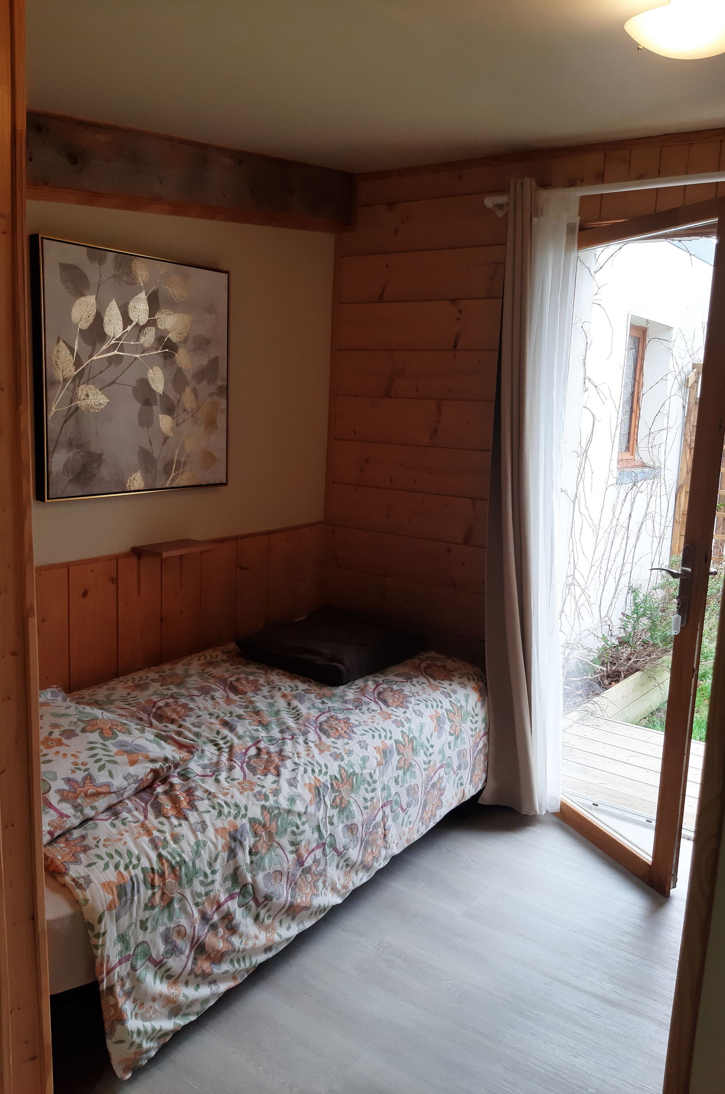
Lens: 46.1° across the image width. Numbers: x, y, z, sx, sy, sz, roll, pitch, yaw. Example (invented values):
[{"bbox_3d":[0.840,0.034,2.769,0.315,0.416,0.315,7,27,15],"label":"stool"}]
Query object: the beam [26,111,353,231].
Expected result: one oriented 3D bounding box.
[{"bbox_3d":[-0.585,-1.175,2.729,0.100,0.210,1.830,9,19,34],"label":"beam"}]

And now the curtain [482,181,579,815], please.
[{"bbox_3d":[0.610,-0.118,2.991,0.330,2.210,0.140,9,12,34],"label":"curtain"}]

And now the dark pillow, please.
[{"bbox_3d":[-0.114,0.362,3.202,0.510,0.100,0.550,9,12,34],"label":"dark pillow"}]

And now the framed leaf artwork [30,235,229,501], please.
[{"bbox_3d":[-0.709,-0.548,2.749,0.045,0.752,0.755,9,12,34],"label":"framed leaf artwork"}]

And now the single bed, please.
[{"bbox_3d":[-0.461,0.687,2.601,0.935,0.450,1.980,9,12,34],"label":"single bed"}]

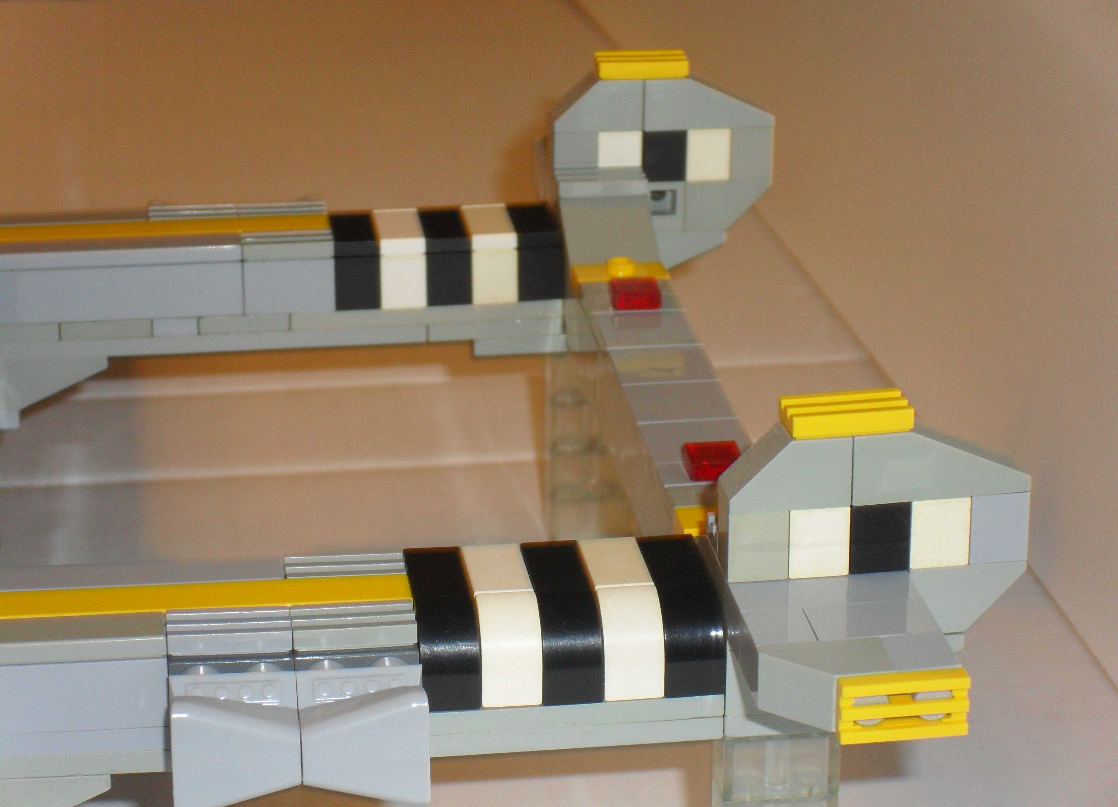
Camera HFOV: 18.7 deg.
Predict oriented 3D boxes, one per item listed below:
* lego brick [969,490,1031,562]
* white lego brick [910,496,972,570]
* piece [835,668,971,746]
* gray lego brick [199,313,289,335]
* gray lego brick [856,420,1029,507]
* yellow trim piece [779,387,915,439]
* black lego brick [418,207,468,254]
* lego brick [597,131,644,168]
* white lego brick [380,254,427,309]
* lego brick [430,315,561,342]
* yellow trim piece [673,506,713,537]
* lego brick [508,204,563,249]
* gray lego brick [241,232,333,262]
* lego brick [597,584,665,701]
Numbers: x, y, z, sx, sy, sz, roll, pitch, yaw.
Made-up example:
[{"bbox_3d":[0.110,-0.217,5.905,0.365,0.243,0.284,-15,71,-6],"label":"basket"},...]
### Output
[{"bbox_3d":[0.057,0.015,0.445,0.008,0.010,0.008,-3,21,-7],"label":"lego brick"},{"bbox_3d":[0.049,0.016,0.445,0.008,0.010,0.008,-3,22,-8],"label":"white lego brick"},{"bbox_3d":[0.042,0.037,0.419,0.016,0.008,0.003,-3,21,-8],"label":"piece"},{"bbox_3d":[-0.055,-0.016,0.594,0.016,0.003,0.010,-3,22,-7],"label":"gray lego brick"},{"bbox_3d":[0.049,0.007,0.441,0.024,0.010,0.008,-3,22,-8],"label":"gray lego brick"},{"bbox_3d":[0.037,0.001,0.436,0.016,0.003,0.008,-3,21,-7],"label":"yellow trim piece"},{"bbox_3d":[-0.020,-0.030,0.597,0.008,0.003,0.016,-3,21,-7],"label":"black lego brick"},{"bbox_3d":[0.011,-0.046,0.613,0.008,0.010,0.008,-3,22,-8],"label":"lego brick"},{"bbox_3d":[-0.028,-0.024,0.598,0.008,0.010,0.016,-3,21,-7],"label":"white lego brick"},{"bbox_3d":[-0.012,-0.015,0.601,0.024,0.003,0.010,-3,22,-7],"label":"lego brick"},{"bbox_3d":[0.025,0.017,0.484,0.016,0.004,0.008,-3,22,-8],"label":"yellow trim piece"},{"bbox_3d":[-0.004,-0.031,0.599,0.008,0.003,0.016,-3,21,-7],"label":"lego brick"},{"bbox_3d":[-0.047,-0.027,0.590,0.016,0.003,0.008,-3,21,-7],"label":"gray lego brick"},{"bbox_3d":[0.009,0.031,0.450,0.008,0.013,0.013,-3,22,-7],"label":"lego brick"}]

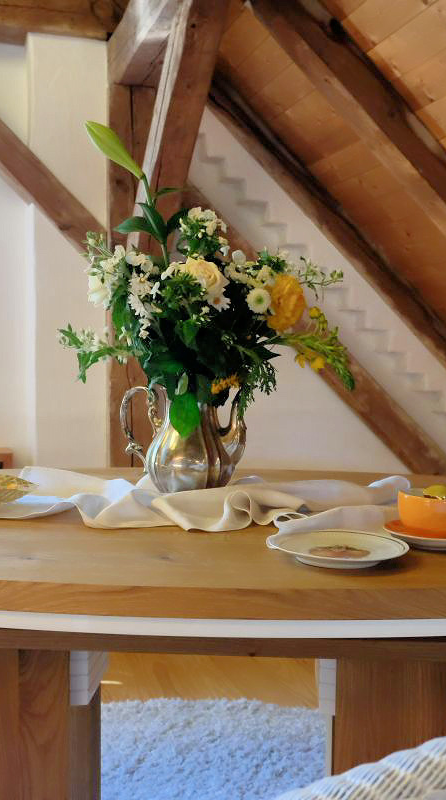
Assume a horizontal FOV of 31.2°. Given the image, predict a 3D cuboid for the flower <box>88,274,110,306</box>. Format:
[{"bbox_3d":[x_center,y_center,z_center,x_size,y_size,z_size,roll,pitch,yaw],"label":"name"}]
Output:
[{"bbox_3d":[-0.243,-0.214,1.560,0.043,0.062,0.045,1,2,31],"label":"flower"}]

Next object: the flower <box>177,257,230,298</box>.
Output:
[{"bbox_3d":[-0.038,-0.230,1.490,0.091,0.074,0.072,0,2,-11],"label":"flower"}]

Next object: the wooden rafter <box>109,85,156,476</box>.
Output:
[{"bbox_3d":[-0.344,-0.158,3.080,0.170,2.060,0.170,0,2,-14],"label":"wooden rafter"}]

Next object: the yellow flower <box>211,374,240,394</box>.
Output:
[{"bbox_3d":[0.005,-0.030,1.550,0.053,0.038,0.045,0,2,-11],"label":"yellow flower"}]

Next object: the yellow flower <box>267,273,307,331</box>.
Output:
[{"bbox_3d":[0.122,-0.186,1.540,0.072,0.109,0.075,-1,2,-14],"label":"yellow flower"}]

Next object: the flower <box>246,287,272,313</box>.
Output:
[{"bbox_3d":[0.068,-0.191,1.520,0.049,0.049,0.027,0,2,-6],"label":"flower"}]

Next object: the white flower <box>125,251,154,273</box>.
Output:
[{"bbox_3d":[-0.158,-0.262,1.510,0.052,0.042,0.040,0,2,11],"label":"white flower"}]

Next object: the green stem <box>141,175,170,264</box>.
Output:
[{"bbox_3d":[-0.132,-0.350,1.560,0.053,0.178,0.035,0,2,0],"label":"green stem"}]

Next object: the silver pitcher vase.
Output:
[{"bbox_3d":[-0.078,0.076,1.585,0.265,0.210,0.170,1,2,24],"label":"silver pitcher vase"}]

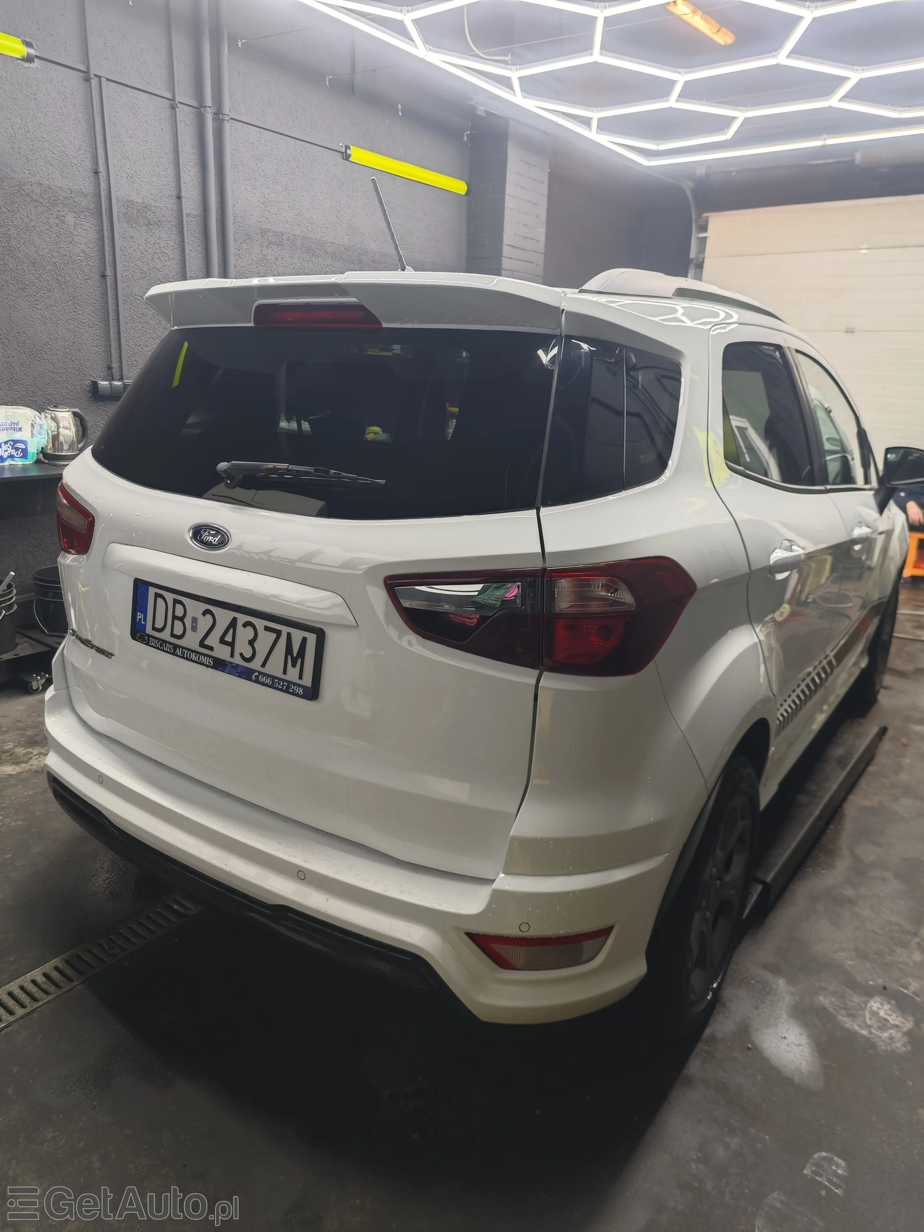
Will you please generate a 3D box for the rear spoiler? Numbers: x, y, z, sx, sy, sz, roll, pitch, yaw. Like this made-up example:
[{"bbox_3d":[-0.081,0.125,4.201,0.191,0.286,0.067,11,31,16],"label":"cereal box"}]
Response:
[{"bbox_3d":[-0.252,-0.643,1.669,1.100,0.130,0.200,13,19,32],"label":"rear spoiler"}]

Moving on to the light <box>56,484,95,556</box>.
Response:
[{"bbox_3d":[-0.896,-0.247,1.955,0.112,0.195,0.493,-9,19,-32],"label":"light"}]

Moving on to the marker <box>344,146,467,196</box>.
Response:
[{"bbox_3d":[-0.320,-2.764,5.098,0.085,0.085,1.080,15,20,39],"label":"marker"}]

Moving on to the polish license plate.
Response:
[{"bbox_3d":[-0.466,0.036,1.570,0.530,0.131,0.020,13,10,32],"label":"polish license plate"}]

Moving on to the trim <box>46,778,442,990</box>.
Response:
[{"bbox_3d":[-0.513,0.510,1.661,1.220,0.130,0.130,13,19,32],"label":"trim"}]

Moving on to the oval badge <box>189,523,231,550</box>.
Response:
[{"bbox_3d":[-0.465,-0.146,1.507,0.115,0.049,0.012,13,7,32],"label":"oval badge"}]

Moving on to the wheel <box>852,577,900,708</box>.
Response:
[{"bbox_3d":[1.857,0.043,3.788,0.210,0.640,0.640,13,19,32],"label":"wheel"}]

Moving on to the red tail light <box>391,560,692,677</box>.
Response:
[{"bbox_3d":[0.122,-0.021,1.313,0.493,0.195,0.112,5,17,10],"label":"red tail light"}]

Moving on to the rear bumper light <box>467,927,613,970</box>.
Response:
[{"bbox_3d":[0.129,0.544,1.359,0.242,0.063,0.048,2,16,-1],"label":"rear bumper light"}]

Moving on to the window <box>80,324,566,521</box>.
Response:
[{"bbox_3d":[-0.350,-0.380,1.606,1.190,0.410,0.090,13,-15,32],"label":"window"}]

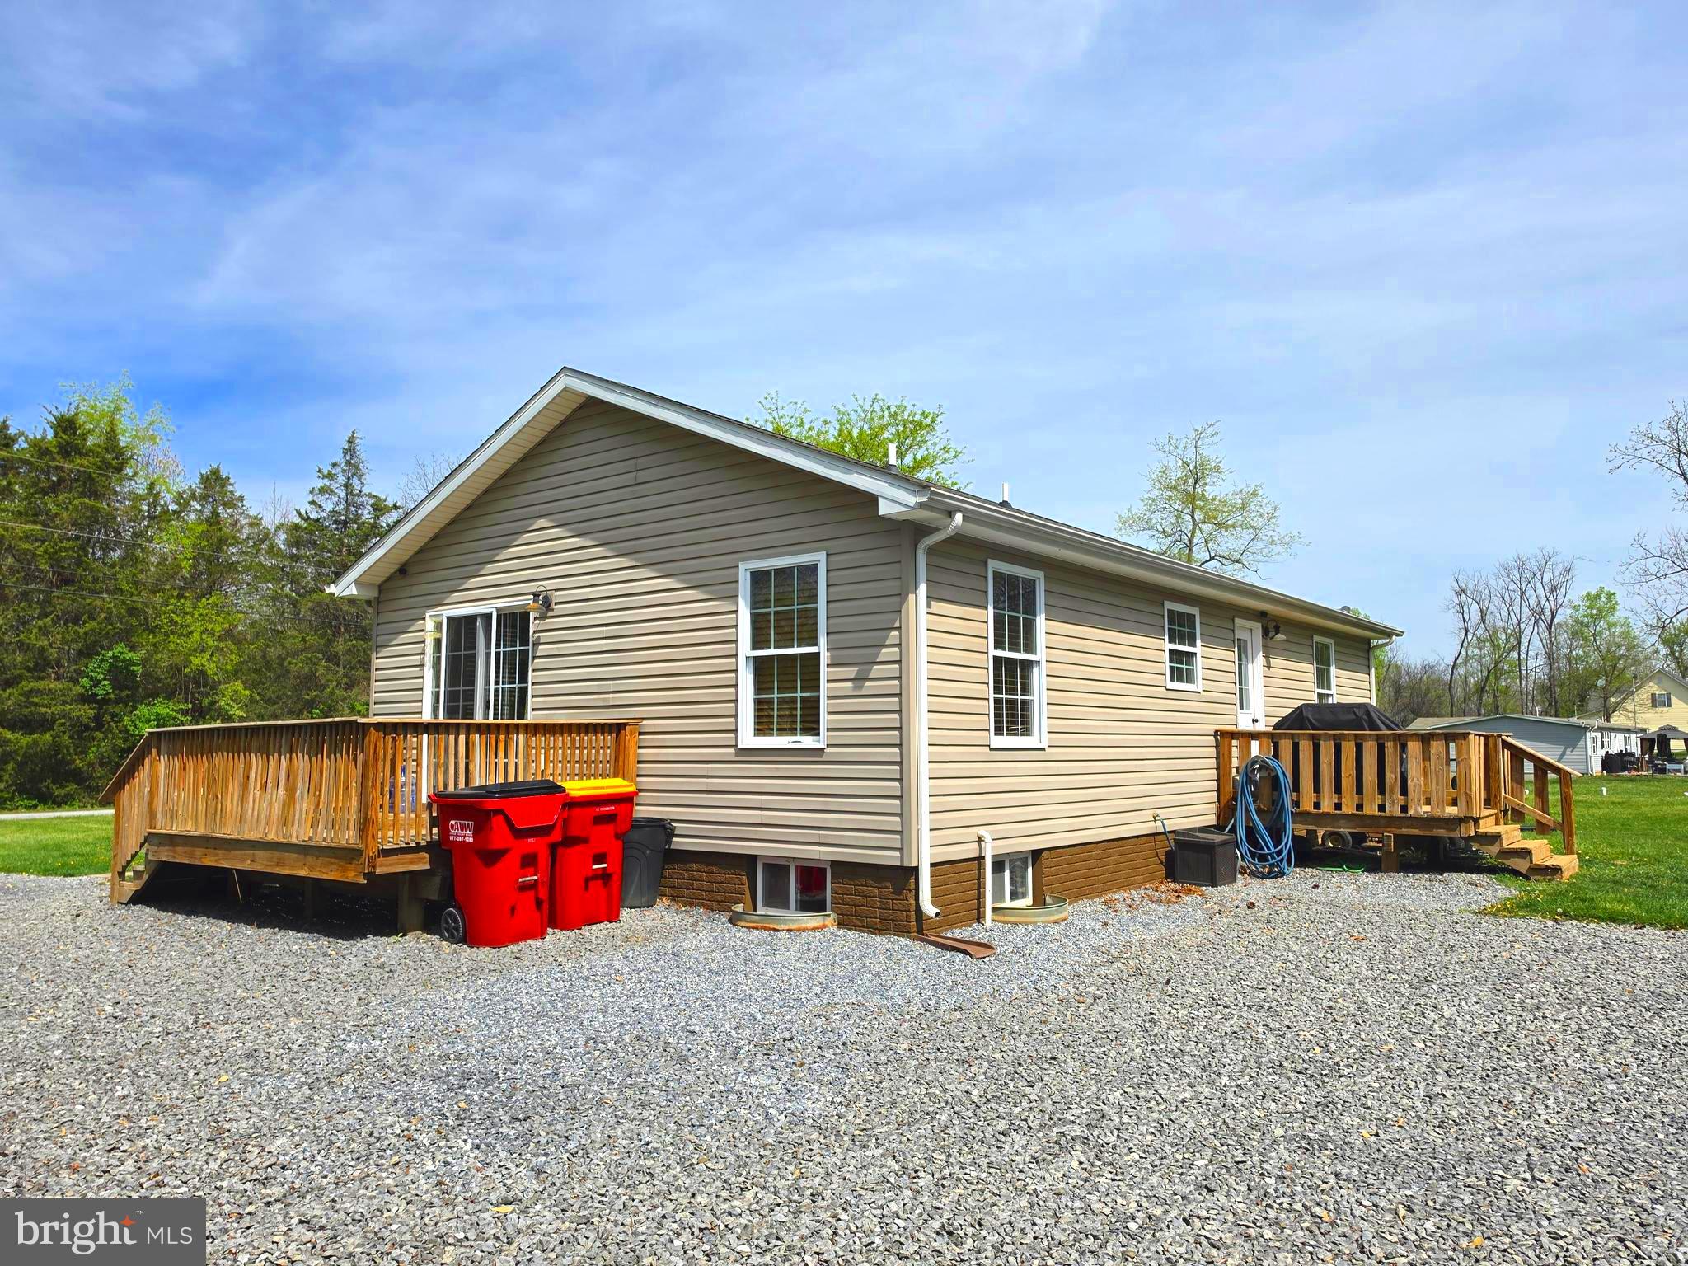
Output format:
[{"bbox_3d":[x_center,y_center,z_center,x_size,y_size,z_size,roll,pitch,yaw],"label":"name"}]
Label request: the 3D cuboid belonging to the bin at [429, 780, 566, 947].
[{"bbox_3d":[-2.550,1.665,8.240,0.850,1.140,0.710,-3,-6,30],"label":"bin"}]

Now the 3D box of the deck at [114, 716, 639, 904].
[{"bbox_3d":[-4.634,1.703,10.862,5.000,1.660,2.800,-4,-7,39],"label":"deck"}]

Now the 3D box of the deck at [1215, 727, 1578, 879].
[{"bbox_3d":[6.553,1.955,13.167,3.450,1.540,2.600,-4,-7,39],"label":"deck"}]

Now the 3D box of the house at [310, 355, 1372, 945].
[{"bbox_3d":[1.561,0.464,16.170,8.810,5.120,13.780,-4,-7,39],"label":"house"}]

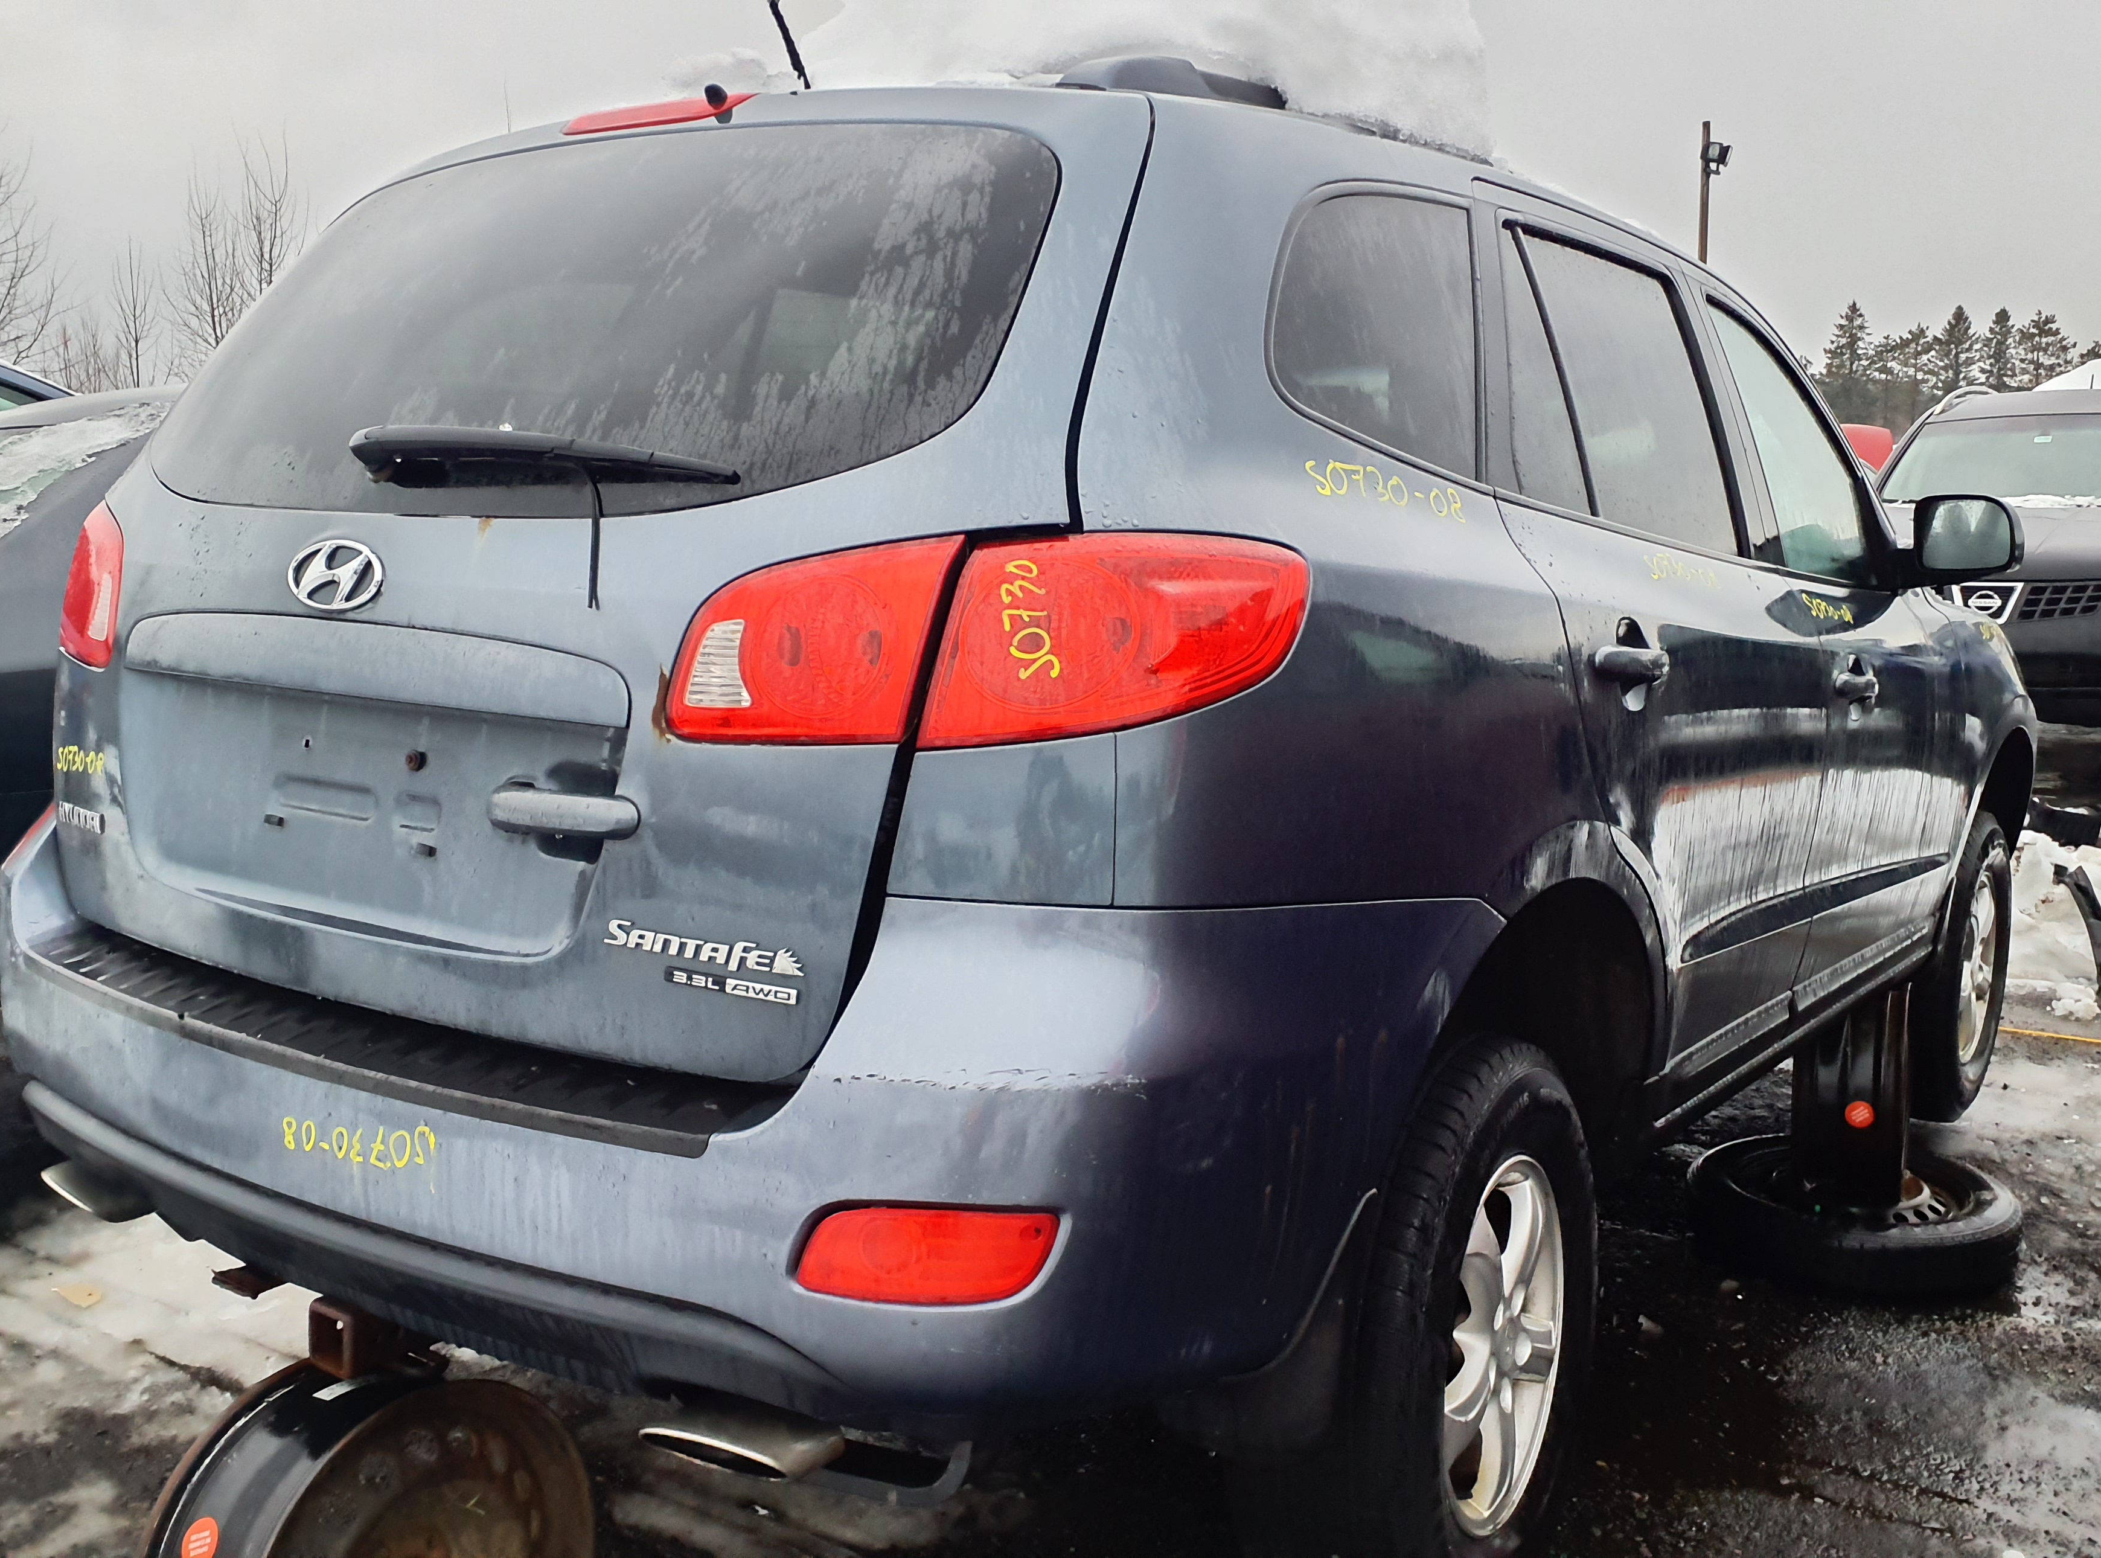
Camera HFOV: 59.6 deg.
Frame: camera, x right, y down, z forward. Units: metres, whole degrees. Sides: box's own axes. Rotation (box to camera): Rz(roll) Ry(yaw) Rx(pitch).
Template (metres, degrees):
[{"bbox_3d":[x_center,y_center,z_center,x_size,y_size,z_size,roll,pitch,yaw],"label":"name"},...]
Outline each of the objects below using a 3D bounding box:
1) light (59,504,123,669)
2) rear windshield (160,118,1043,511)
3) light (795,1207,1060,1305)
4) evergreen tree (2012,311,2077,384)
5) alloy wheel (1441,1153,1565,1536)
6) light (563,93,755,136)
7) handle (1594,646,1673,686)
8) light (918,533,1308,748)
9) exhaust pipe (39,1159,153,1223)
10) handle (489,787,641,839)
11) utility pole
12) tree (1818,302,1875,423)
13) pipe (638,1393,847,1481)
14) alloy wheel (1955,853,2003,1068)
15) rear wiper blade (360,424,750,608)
[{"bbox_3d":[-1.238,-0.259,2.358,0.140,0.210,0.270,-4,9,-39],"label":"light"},{"bbox_3d":[-0.539,-0.467,1.952,1.280,0.560,0.100,6,-32,35],"label":"rear windshield"},{"bbox_3d":[-0.096,0.406,1.573,0.215,0.074,0.055,3,7,10],"label":"light"},{"bbox_3d":[43.359,-14.779,80.000,2.718,11.296,2.718,1,7,0],"label":"evergreen tree"},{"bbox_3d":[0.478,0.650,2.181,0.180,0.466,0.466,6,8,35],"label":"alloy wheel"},{"bbox_3d":[-0.453,-0.743,2.032,0.320,0.035,0.055,6,8,35],"label":"light"},{"bbox_3d":[0.663,-0.125,2.061,0.055,0.048,0.235,6,8,35],"label":"handle"},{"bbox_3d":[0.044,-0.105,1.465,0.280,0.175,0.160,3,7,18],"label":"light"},{"bbox_3d":[-1.114,0.469,2.196,0.158,0.066,0.135,7,9,43],"label":"exhaust pipe"},{"bbox_3d":[-0.449,0.031,1.719,0.195,0.042,0.040,6,8,32],"label":"handle"},{"bbox_3d":[12.146,-7.681,34.600,0.550,9.080,0.400,3,8,19],"label":"utility pole"},{"bbox_3d":[43.631,-18.883,100.942,4.200,14.280,4.200,4,8,24],"label":"tree"},{"bbox_3d":[-0.255,0.558,1.582,0.158,0.066,0.135,5,7,27],"label":"pipe"},{"bbox_3d":[2.154,0.451,4.423,0.190,0.460,0.460,7,9,37],"label":"alloy wheel"},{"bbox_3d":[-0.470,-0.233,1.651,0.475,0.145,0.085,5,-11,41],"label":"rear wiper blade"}]

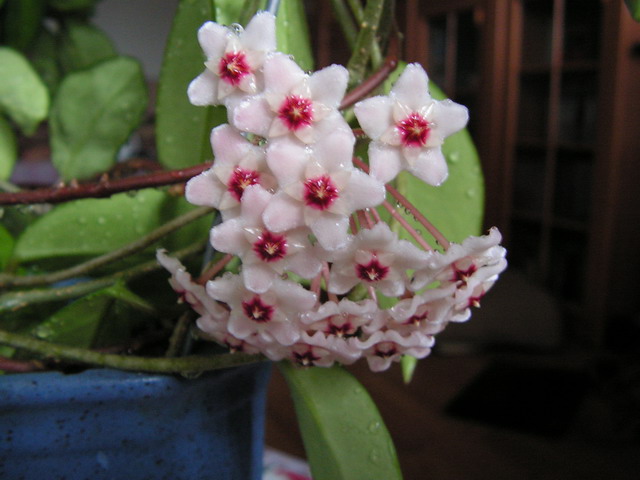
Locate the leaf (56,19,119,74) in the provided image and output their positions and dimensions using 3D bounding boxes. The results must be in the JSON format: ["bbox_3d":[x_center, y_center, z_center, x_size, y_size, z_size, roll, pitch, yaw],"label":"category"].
[{"bbox_3d":[-0.125,-0.103,0.360,0.034,0.034,0.018,-1,9,-11],"label":"leaf"}]

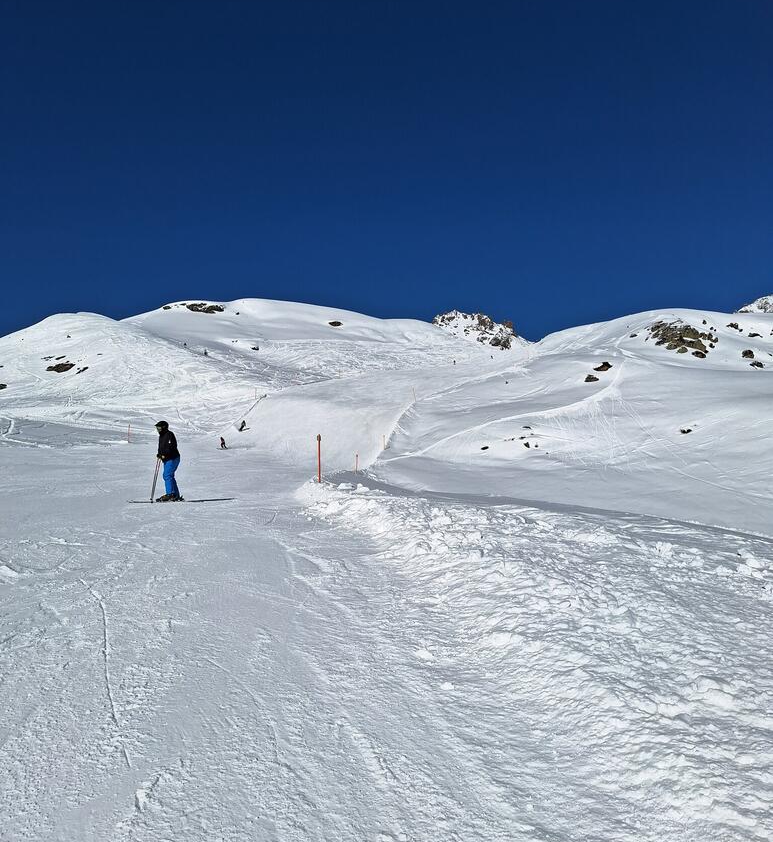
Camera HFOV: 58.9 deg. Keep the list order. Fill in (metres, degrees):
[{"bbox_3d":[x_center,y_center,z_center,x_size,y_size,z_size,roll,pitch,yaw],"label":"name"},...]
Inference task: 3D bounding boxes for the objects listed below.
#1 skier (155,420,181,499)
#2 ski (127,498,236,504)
[{"bbox_3d":[-4.780,0.875,15.000,0.620,1.750,0.560,0,0,-15],"label":"skier"},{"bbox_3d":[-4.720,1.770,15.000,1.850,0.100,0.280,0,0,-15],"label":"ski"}]

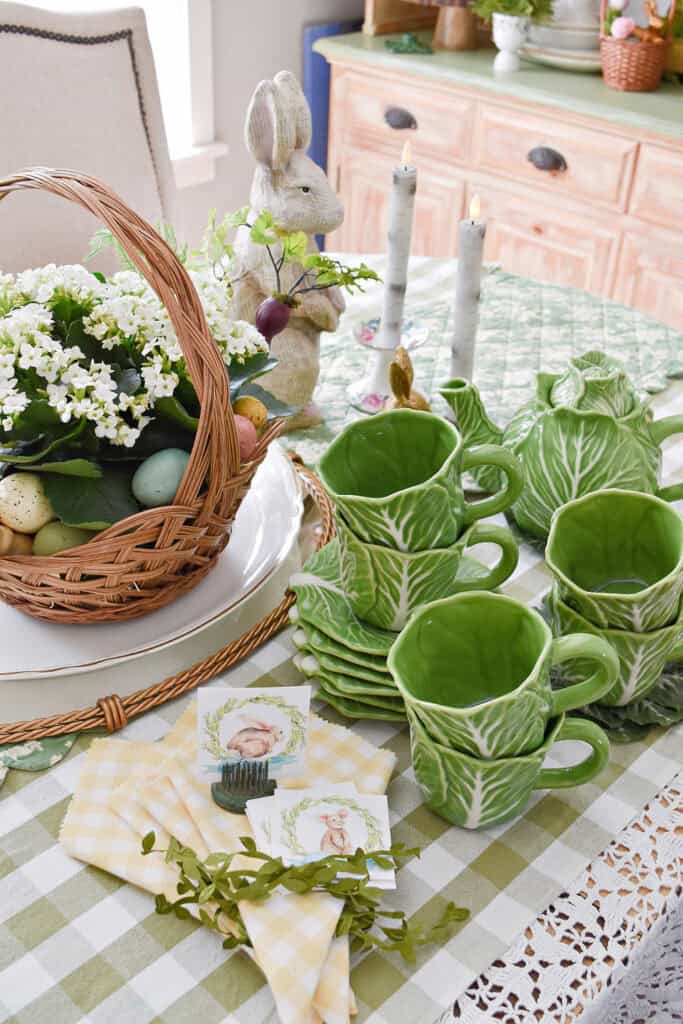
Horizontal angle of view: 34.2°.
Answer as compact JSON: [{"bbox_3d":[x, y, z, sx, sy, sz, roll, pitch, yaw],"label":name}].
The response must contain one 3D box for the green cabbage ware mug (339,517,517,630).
[{"bbox_3d":[0.055,0.032,0.735,0.125,0.070,0.094,3,31,0],"label":"green cabbage ware mug"}]

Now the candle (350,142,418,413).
[{"bbox_3d":[0.052,-0.232,1.098,0.075,0.260,0.075,3,31,0],"label":"candle"}]

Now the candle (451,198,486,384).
[{"bbox_3d":[0.110,-0.180,0.974,0.023,0.201,0.023,3,31,0],"label":"candle"}]

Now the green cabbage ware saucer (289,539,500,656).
[{"bbox_3d":[0.035,0.060,0.755,0.142,0.026,0.140,2,31,-1],"label":"green cabbage ware saucer"}]

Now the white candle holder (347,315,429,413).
[{"bbox_3d":[0.049,-0.151,1.147,0.080,0.070,0.080,3,31,0],"label":"white candle holder"}]

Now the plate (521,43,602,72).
[{"bbox_3d":[0.467,-0.852,2.080,0.270,0.026,0.270,3,31,0],"label":"plate"}]

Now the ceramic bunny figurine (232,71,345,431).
[{"bbox_3d":[-0.049,-0.241,1.041,0.113,0.326,0.097,8,32,9],"label":"ceramic bunny figurine"}]

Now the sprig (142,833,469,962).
[{"bbox_3d":[-0.022,0.201,0.595,0.180,0.035,0.073,4,31,2],"label":"sprig"}]

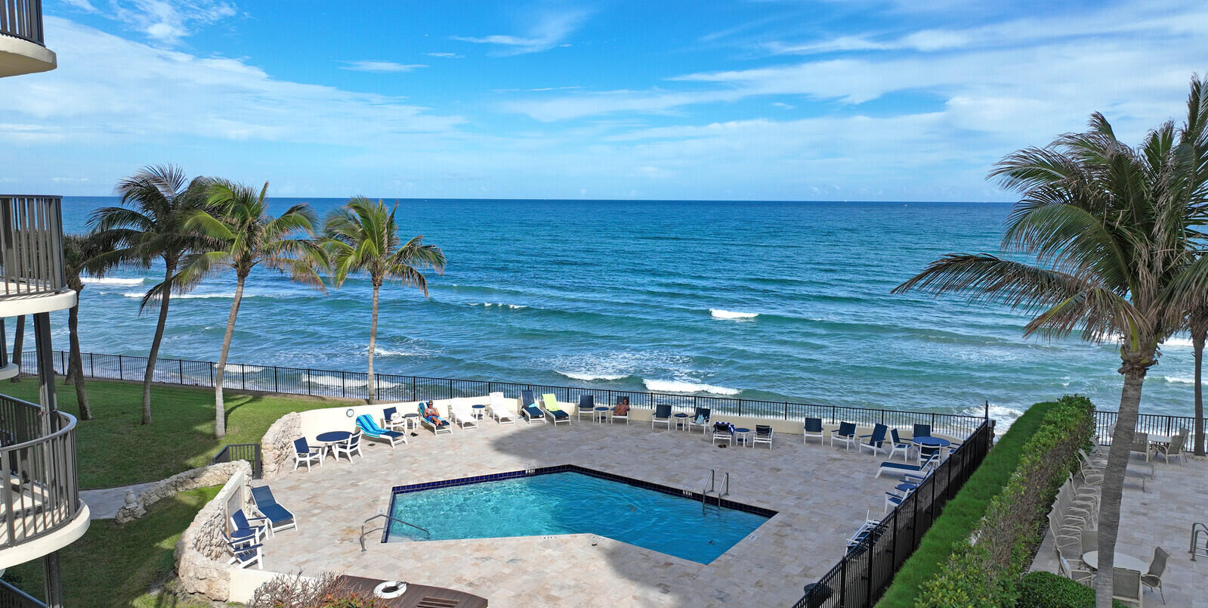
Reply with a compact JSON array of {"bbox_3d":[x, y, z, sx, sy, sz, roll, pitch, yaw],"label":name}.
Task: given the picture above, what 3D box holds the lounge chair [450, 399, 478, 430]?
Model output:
[{"bbox_3d":[-5.632,4.406,33.702,0.670,0.840,1.850,-3,8,-26],"label":"lounge chair"}]

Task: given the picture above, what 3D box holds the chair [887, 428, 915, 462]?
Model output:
[{"bbox_3d":[10.133,4.808,28.492,0.608,0.943,0.623,6,9,40],"label":"chair"}]

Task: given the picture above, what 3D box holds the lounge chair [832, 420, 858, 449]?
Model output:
[{"bbox_3d":[8.544,4.696,29.753,0.634,0.833,0.608,7,10,43],"label":"lounge chair"}]

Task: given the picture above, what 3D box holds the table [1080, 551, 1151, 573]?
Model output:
[{"bbox_3d":[11.079,5.935,18.184,1.240,0.730,1.240,0,7,0],"label":"table"}]

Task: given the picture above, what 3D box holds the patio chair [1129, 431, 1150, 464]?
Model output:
[{"bbox_3d":[17.836,4.709,27.939,0.620,0.930,0.680,5,8,32],"label":"patio chair"}]

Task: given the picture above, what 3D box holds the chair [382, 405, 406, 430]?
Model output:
[{"bbox_3d":[-7.753,4.385,31.034,0.645,0.933,0.615,7,10,44],"label":"chair"}]

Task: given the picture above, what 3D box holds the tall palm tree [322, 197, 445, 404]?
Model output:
[{"bbox_3d":[-9.788,-0.040,37.191,5.300,9.200,5.300,0,7,0],"label":"tall palm tree"}]

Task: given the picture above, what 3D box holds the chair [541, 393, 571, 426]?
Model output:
[{"bbox_3d":[-2.001,4.328,34.333,0.680,0.890,1.850,-3,8,-24],"label":"chair"}]

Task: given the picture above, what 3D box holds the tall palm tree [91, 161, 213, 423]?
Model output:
[{"bbox_3d":[-17.579,-0.254,32.926,4.500,10.211,4.500,-3,8,-28],"label":"tall palm tree"}]

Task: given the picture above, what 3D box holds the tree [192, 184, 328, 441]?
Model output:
[{"bbox_3d":[-13.095,0.351,31.699,5.100,9.750,5.100,0,7,0],"label":"tree"}]

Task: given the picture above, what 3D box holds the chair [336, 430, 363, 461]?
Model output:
[{"bbox_3d":[-8.796,4.925,29.012,0.700,0.940,0.660,2,7,15],"label":"chair"}]

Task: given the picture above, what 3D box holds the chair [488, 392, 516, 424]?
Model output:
[{"bbox_3d":[-4.074,4.155,33.446,0.632,0.836,1.742,-2,8,-21],"label":"chair"}]

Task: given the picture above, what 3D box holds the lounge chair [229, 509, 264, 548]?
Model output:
[{"bbox_3d":[-9.262,5.851,21.883,0.800,0.880,0.670,0,7,-5],"label":"lounge chair"}]

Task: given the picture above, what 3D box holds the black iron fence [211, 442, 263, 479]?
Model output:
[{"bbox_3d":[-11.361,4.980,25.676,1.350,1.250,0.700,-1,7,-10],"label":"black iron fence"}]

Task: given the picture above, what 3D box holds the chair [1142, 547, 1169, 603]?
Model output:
[{"bbox_3d":[11.601,5.843,17.988,0.680,0.970,0.600,2,7,10],"label":"chair"}]

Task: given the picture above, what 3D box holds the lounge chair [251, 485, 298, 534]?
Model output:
[{"bbox_3d":[-8.875,5.518,22.434,0.608,0.808,1.710,-6,10,-42],"label":"lounge chair"}]

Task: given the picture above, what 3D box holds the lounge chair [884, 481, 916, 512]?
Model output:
[{"bbox_3d":[8.659,5.651,24.331,0.780,0.920,0.660,7,10,44],"label":"lounge chair"}]

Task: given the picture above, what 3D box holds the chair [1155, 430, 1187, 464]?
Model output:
[{"bbox_3d":[18.409,4.718,27.248,0.600,0.980,0.720,0,7,-6],"label":"chair"}]

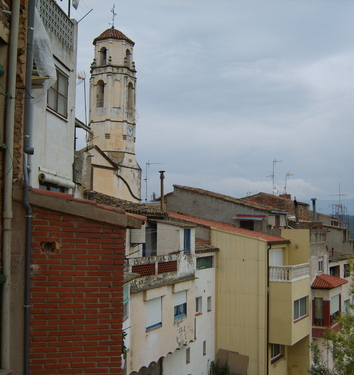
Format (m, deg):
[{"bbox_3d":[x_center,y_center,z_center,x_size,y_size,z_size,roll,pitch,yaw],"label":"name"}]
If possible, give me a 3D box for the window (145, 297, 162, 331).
[{"bbox_3d":[-0.990,5.219,20.824,0.150,1.240,1.250,-2,-5,28],"label":"window"}]

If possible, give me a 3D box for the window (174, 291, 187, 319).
[{"bbox_3d":[0.123,5.306,22.824,0.150,1.210,1.170,-2,-5,28],"label":"window"}]

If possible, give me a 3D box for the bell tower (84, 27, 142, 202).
[{"bbox_3d":[-6.194,-6.495,49.000,4.900,18.300,4.900,-1,-4,21],"label":"bell tower"}]

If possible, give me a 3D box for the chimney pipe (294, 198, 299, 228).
[{"bbox_3d":[7.347,1.441,31.000,0.250,1.700,0.250,-2,-5,32],"label":"chimney pipe"}]

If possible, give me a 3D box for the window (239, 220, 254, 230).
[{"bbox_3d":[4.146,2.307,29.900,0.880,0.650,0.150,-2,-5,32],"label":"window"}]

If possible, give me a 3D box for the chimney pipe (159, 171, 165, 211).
[{"bbox_3d":[-0.730,0.180,26.000,0.280,2.050,0.280,1,-4,-7],"label":"chimney pipe"}]

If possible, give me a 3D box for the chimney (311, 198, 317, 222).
[{"bbox_3d":[8.575,1.446,31.500,0.320,1.550,0.320,-2,-5,32],"label":"chimney"}]

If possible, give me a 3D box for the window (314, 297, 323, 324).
[{"bbox_3d":[7.905,6.934,28.200,0.500,1.570,0.120,-2,-5,32],"label":"window"}]

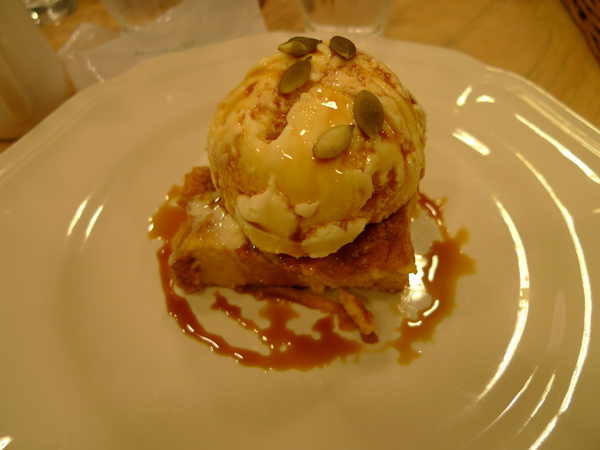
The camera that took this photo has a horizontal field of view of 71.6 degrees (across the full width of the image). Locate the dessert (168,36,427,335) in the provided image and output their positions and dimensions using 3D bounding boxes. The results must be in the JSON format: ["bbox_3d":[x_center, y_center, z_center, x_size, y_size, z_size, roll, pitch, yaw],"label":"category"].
[{"bbox_3d":[-0.005,-0.017,0.146,0.094,0.083,0.073,-1,53,4],"label":"dessert"}]

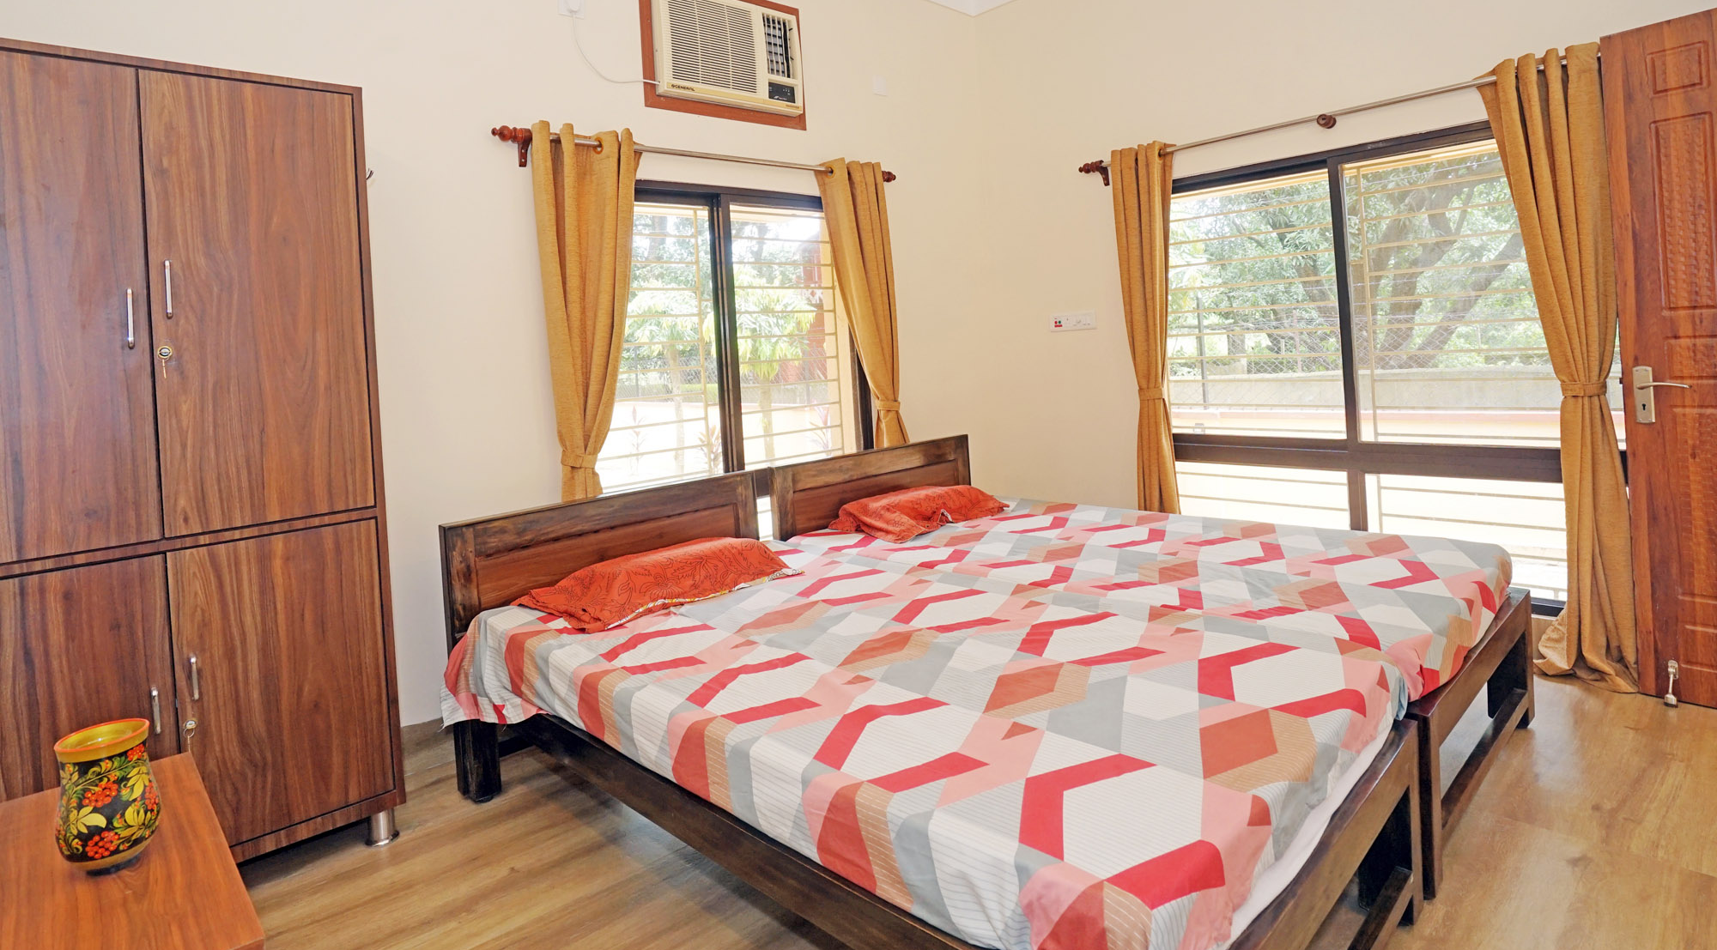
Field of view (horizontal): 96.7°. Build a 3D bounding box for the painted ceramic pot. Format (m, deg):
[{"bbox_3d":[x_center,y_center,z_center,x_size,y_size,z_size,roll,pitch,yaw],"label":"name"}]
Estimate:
[{"bbox_3d":[-0.936,0.398,0.950,0.098,0.158,0.098,-6,5,-38],"label":"painted ceramic pot"}]

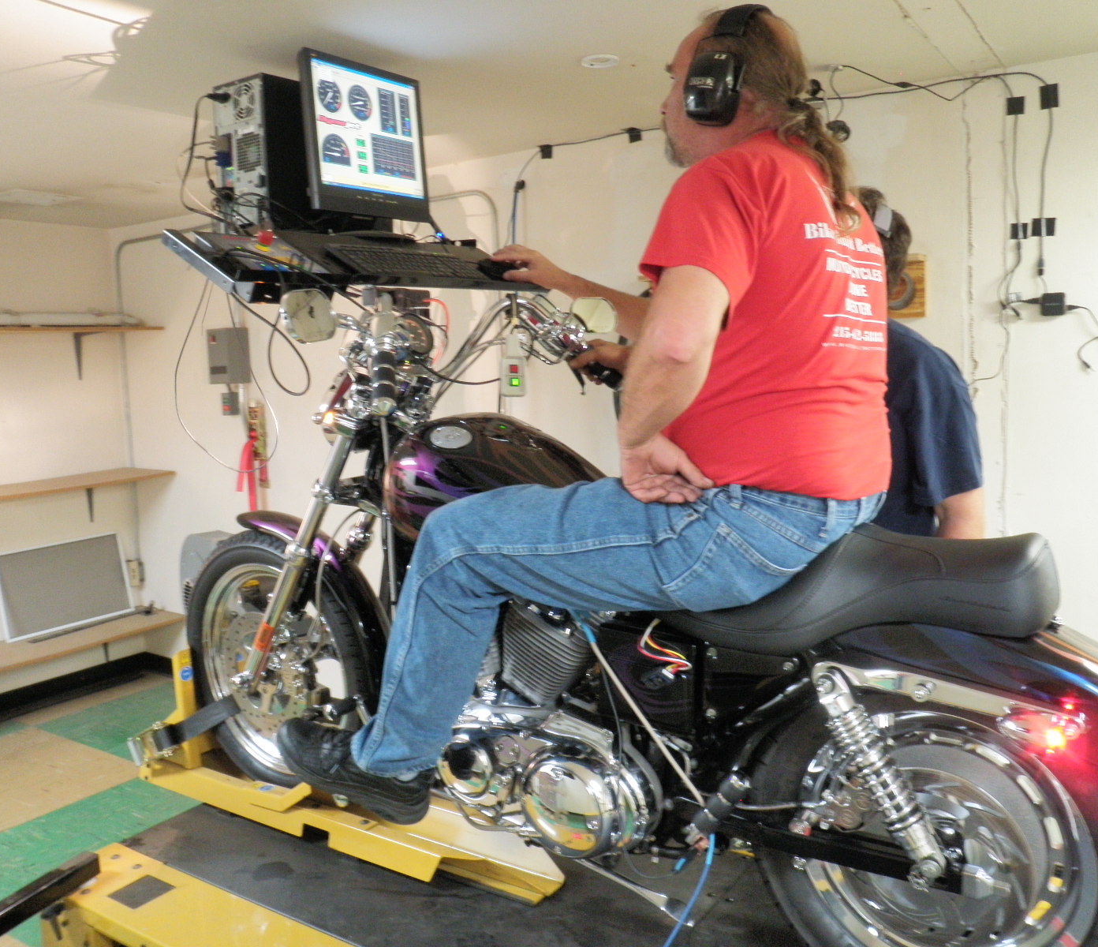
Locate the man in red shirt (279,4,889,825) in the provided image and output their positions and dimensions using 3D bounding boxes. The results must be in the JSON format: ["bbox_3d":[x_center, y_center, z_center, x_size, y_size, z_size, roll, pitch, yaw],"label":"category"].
[{"bbox_3d":[0.091,-0.076,1.873,1.050,1.340,0.780,3,8,35],"label":"man in red shirt"}]

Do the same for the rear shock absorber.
[{"bbox_3d":[0.483,0.441,1.489,0.066,0.331,0.066,-35,-14,33],"label":"rear shock absorber"}]

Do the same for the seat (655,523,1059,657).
[{"bbox_3d":[0.455,0.171,1.650,0.670,0.200,0.300,3,8,35],"label":"seat"}]

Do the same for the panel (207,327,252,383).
[{"bbox_3d":[-1.426,-0.520,4.559,0.137,0.236,0.112,3,8,35],"label":"panel"}]

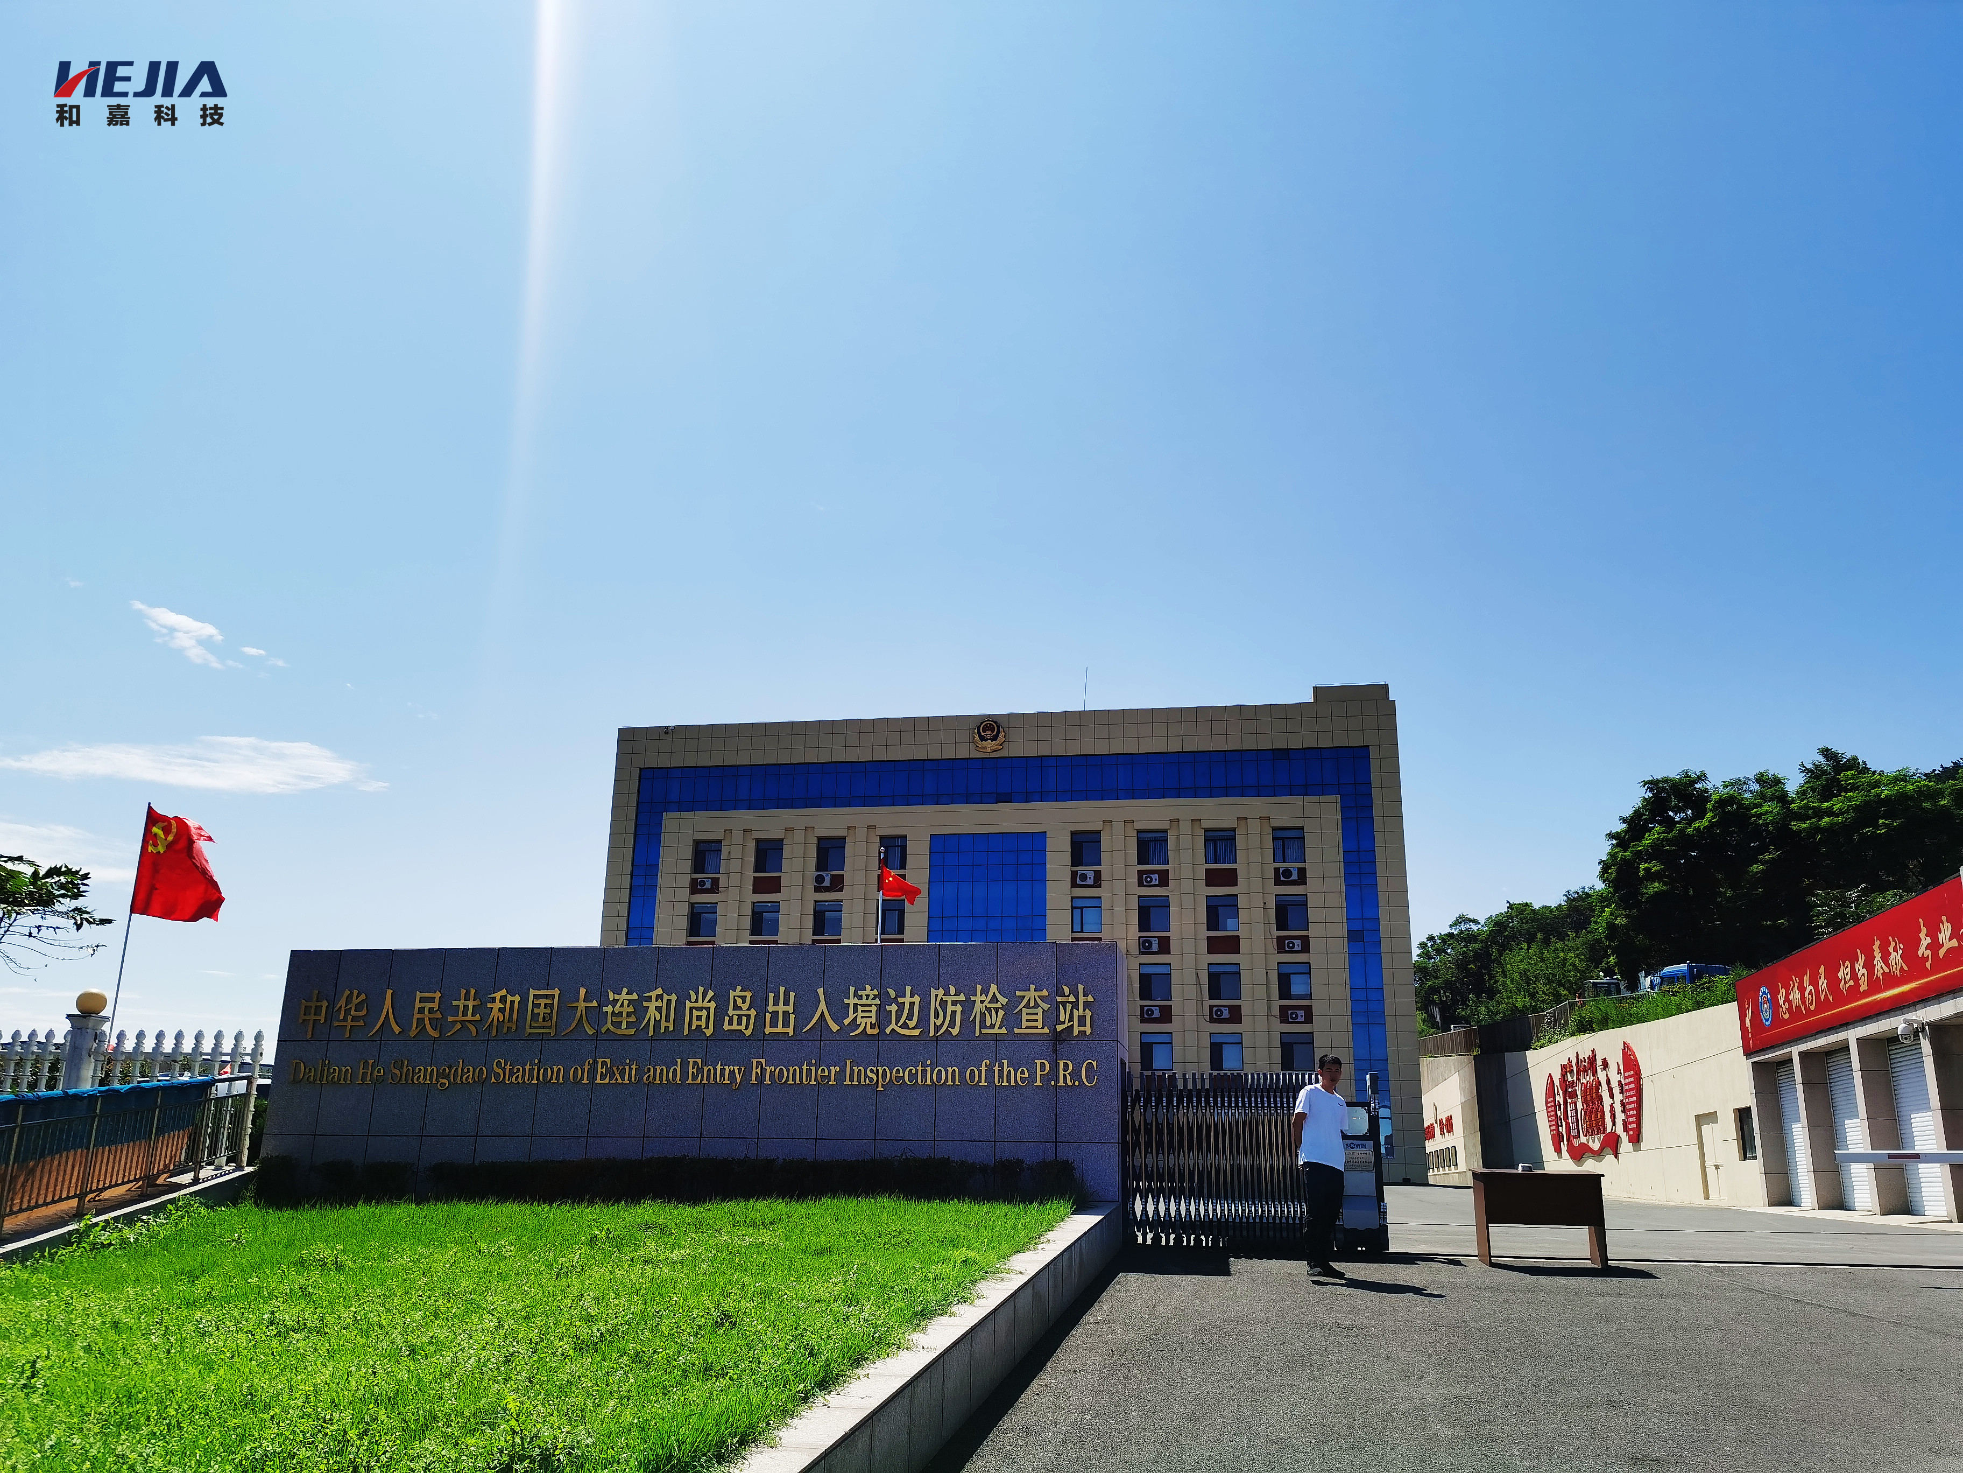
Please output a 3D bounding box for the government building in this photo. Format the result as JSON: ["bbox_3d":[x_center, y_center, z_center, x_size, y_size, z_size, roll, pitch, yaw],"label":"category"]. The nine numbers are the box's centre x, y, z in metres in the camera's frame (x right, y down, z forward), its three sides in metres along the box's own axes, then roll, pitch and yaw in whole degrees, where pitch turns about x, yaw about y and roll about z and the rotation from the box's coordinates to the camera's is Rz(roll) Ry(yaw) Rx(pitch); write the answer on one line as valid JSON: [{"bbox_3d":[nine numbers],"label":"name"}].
[{"bbox_3d":[1.634,11.875,85.107,41.421,24.243,16.000,-2,-17,9],"label":"government building"}]

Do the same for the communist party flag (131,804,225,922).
[{"bbox_3d":[-9.397,1.531,18.105,1.021,1.339,0.450,10,-19,-27],"label":"communist party flag"}]

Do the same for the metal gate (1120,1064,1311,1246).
[{"bbox_3d":[2.475,4.214,15.334,2.106,1.712,0.450,-1,-17,8],"label":"metal gate"}]

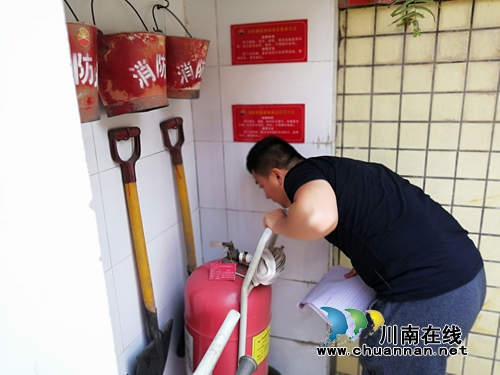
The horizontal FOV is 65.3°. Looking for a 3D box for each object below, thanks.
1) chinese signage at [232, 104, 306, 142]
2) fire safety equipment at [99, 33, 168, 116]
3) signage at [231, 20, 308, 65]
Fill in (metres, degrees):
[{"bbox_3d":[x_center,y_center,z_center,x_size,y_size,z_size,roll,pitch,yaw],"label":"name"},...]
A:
[{"bbox_3d":[0.072,-0.254,1.567,0.299,0.151,0.010,3,16,18],"label":"chinese signage"},{"bbox_3d":[-0.317,-0.314,1.108,0.205,0.210,0.240,0,15,19],"label":"fire safety equipment"},{"bbox_3d":[0.070,-0.548,1.484,0.298,0.149,0.010,3,16,18],"label":"signage"}]

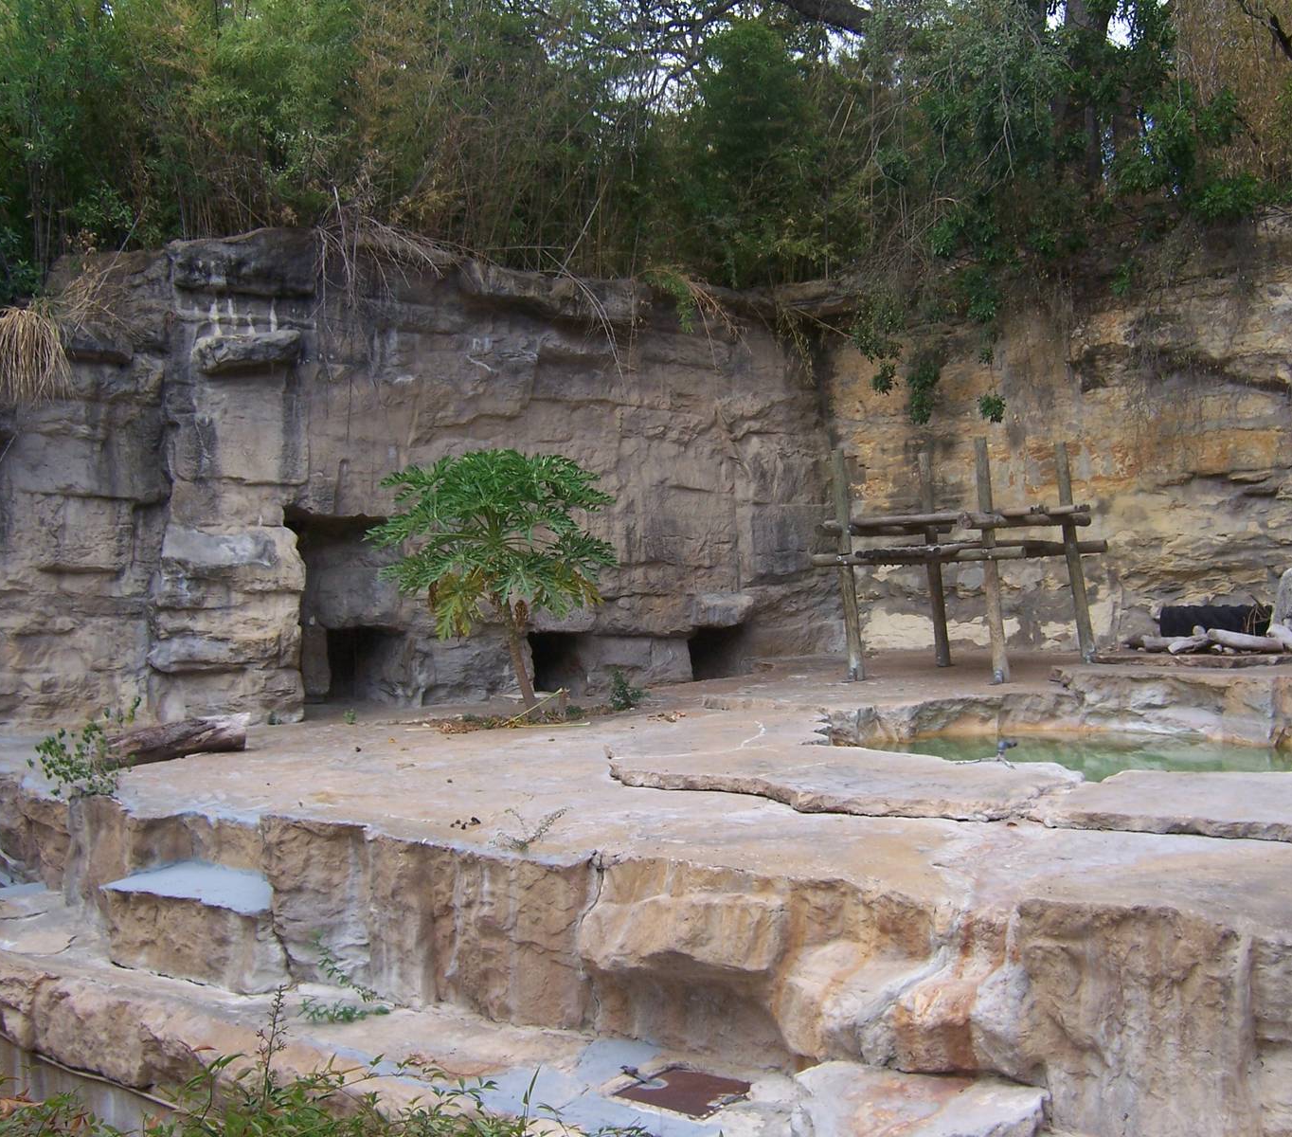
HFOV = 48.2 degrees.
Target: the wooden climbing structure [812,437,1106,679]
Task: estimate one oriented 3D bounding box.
[{"bbox_3d":[4.414,-0.094,20.179,2.813,3.104,3.007,-2,1,38],"label":"wooden climbing structure"}]

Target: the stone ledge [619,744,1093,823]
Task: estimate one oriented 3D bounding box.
[{"bbox_3d":[1.412,1.642,11.229,3.589,0.175,1.698,-2,1,36],"label":"stone ledge"}]

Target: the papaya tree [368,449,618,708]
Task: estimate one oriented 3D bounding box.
[{"bbox_3d":[-1.691,0.185,17.269,2.813,3.055,2.667,-2,1,0],"label":"papaya tree"}]

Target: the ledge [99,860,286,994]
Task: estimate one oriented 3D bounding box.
[{"bbox_3d":[-3.154,2.488,10.123,1.455,0.504,0.776,-2,1,32],"label":"ledge"}]

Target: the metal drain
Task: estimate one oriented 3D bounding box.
[{"bbox_3d":[0.201,2.832,7.782,0.543,0.049,0.504,-2,1,38],"label":"metal drain"}]

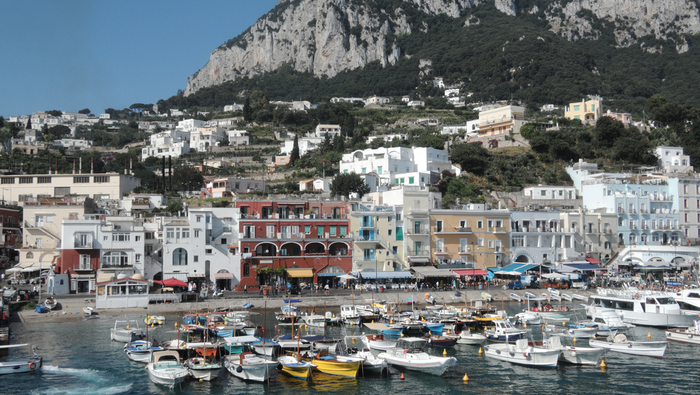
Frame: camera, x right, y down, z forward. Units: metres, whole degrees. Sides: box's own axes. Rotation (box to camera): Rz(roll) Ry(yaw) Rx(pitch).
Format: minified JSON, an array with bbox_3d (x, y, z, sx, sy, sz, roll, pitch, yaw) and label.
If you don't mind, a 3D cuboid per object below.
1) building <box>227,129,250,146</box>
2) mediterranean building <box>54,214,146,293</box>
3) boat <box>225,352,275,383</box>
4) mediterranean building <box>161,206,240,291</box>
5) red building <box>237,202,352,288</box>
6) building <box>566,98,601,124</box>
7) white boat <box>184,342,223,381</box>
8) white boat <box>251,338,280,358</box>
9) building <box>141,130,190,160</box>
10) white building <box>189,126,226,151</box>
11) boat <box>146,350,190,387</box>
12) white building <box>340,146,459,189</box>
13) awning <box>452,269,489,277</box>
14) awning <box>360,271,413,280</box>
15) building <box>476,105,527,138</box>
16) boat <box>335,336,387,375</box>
[{"bbox_3d":[-47.827,-25.708,303.976,8.800,6.100,6.500,-1,-3,10],"label":"building"},{"bbox_3d":[-48.726,10.960,139.112,16.000,14.800,10.000,1,-3,-18],"label":"mediterranean building"},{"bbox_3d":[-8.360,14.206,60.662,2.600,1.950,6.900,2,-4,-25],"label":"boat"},{"bbox_3d":[-30.839,10.854,147.535,15.700,16.617,10.500,0,-4,-7],"label":"mediterranean building"},{"bbox_3d":[-11.565,9.856,145.177,22.200,17.400,11.000,1,-3,-16],"label":"red building"},{"bbox_3d":[84.889,-31.367,256.191,11.300,8.400,8.000,-2,-4,27],"label":"building"},{"bbox_3d":[-12.380,13.909,60.983,2.400,2.600,6.300,1,-4,-17],"label":"white boat"},{"bbox_3d":[-8.729,15.162,73.052,2.300,1.650,6.000,1,-4,-20],"label":"white boat"},{"bbox_3d":[-75.381,-21.168,289.700,19.500,11.000,9.500,-3,-4,38],"label":"building"},{"bbox_3d":[-57.858,-23.872,287.847,10.000,9.300,10.000,-1,-3,19],"label":"white building"},{"bbox_3d":[-15.130,14.048,59.568,2.500,2.150,6.100,1,-4,-21],"label":"boat"},{"bbox_3d":[13.635,-8.518,206.385,22.000,11.819,24.000,-3,-5,40],"label":"white building"},{"bbox_3d":[24.953,15.639,146.640,6.600,1.200,3.200,1,-3,-16],"label":"awning"},{"bbox_3d":[7.410,15.592,141.549,10.100,1.496,2.800,1,-4,-11],"label":"awning"},{"bbox_3d":[55.103,-27.446,257.324,8.000,9.770,16.500,2,-4,-33],"label":"building"},{"bbox_3d":[1.137,14.815,65.561,2.200,2.600,5.800,3,-4,-40],"label":"boat"}]

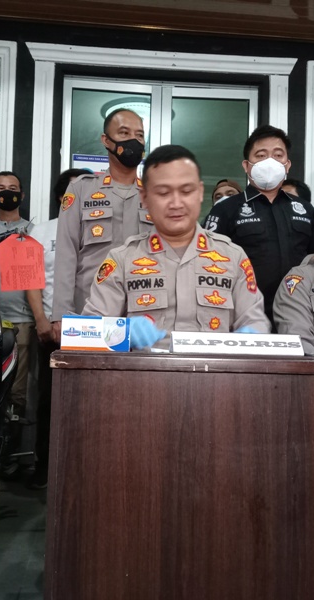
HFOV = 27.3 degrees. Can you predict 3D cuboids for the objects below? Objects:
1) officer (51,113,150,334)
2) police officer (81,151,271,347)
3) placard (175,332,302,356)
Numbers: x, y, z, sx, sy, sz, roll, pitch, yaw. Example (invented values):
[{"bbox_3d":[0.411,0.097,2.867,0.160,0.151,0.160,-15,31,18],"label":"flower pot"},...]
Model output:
[{"bbox_3d":[-0.174,0.085,2.606,0.530,1.747,0.330,2,-4,-14],"label":"officer"},{"bbox_3d":[0.048,0.226,1.820,0.560,1.361,0.680,1,-4,-3],"label":"police officer"},{"bbox_3d":[0.187,0.103,1.500,0.305,0.050,0.050,1,-4,0],"label":"placard"}]

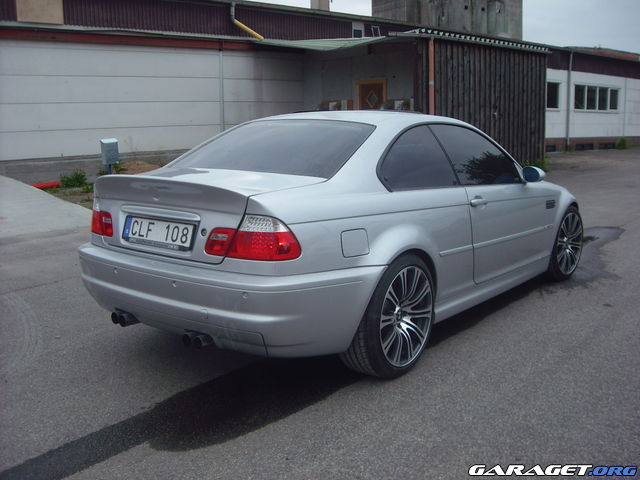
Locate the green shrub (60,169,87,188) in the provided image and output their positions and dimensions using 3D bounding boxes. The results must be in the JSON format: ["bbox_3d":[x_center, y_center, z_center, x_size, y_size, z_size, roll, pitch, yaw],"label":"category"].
[{"bbox_3d":[-5.261,-1.312,14.600,0.550,0.440,0.500,-9,12,-38],"label":"green shrub"}]

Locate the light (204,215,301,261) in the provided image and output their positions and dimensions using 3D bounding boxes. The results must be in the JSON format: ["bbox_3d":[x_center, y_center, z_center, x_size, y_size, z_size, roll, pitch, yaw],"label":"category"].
[{"bbox_3d":[-0.292,-0.019,2.957,0.450,0.195,0.190,7,12,37],"label":"light"}]

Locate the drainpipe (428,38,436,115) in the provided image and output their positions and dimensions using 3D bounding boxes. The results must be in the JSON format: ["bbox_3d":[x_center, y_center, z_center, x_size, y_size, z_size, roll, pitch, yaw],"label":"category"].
[{"bbox_3d":[2.753,-3.303,16.800,0.110,3.300,0.110,-9,13,-40],"label":"drainpipe"}]

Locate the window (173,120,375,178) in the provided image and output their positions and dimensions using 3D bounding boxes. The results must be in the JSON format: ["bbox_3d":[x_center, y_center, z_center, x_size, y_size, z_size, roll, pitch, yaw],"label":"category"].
[{"bbox_3d":[-0.261,-0.548,3.961,1.170,0.100,0.650,7,35,37],"label":"window"}]

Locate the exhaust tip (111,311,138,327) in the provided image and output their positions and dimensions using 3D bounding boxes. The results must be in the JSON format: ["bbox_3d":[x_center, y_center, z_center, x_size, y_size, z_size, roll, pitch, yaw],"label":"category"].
[{"bbox_3d":[-0.997,0.399,3.545,0.158,0.080,0.120,7,12,37],"label":"exhaust tip"}]

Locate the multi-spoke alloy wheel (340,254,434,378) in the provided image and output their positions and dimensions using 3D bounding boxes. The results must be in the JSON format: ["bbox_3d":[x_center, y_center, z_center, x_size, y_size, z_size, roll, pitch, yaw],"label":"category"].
[{"bbox_3d":[0.363,0.391,3.687,0.250,0.650,0.650,7,12,37],"label":"multi-spoke alloy wheel"}]

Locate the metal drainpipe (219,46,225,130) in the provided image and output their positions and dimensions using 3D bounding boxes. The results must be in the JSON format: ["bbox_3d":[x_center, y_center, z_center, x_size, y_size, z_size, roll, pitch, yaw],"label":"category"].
[{"bbox_3d":[-2.583,-3.425,18.169,0.100,3.260,0.100,-9,12,-38],"label":"metal drainpipe"}]

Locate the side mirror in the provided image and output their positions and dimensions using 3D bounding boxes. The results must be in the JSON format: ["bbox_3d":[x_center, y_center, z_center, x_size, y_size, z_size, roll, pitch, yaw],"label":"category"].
[{"bbox_3d":[1.501,-0.457,4.771,0.188,0.124,0.125,7,12,37],"label":"side mirror"}]

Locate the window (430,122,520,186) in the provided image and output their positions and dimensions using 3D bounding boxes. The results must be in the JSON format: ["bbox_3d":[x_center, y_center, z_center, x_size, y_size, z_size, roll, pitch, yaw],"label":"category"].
[{"bbox_3d":[1.063,-0.565,4.561,0.060,0.439,1.060,-22,-6,38],"label":"window"}]

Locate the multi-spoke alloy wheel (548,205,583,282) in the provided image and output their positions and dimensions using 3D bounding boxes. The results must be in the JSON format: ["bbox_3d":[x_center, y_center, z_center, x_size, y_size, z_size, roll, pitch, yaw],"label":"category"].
[{"bbox_3d":[2.008,0.015,5.753,0.230,0.645,0.645,8,13,40],"label":"multi-spoke alloy wheel"}]

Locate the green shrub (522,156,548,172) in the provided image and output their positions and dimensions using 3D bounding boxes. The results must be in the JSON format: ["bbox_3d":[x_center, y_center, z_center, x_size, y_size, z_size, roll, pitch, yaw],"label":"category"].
[{"bbox_3d":[6.080,-2.130,19.300,0.800,0.500,0.600,-9,13,-40],"label":"green shrub"}]

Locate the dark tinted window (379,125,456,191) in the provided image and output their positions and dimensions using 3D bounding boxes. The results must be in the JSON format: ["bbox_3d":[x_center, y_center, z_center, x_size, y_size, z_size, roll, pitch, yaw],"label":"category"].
[{"bbox_3d":[0.546,-0.468,3.905,0.060,0.380,0.820,-22,-6,38],"label":"dark tinted window"}]

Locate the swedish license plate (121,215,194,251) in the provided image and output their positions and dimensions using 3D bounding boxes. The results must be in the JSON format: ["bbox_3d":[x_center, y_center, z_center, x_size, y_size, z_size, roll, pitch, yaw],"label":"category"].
[{"bbox_3d":[-0.791,-0.037,3.337,0.520,0.120,0.020,7,-4,37],"label":"swedish license plate"}]

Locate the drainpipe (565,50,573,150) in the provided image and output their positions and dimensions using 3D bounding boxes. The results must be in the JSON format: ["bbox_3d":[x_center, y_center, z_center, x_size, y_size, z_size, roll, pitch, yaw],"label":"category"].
[{"bbox_3d":[10.560,-5.914,29.000,0.110,4.200,0.110,-9,13,-40],"label":"drainpipe"}]

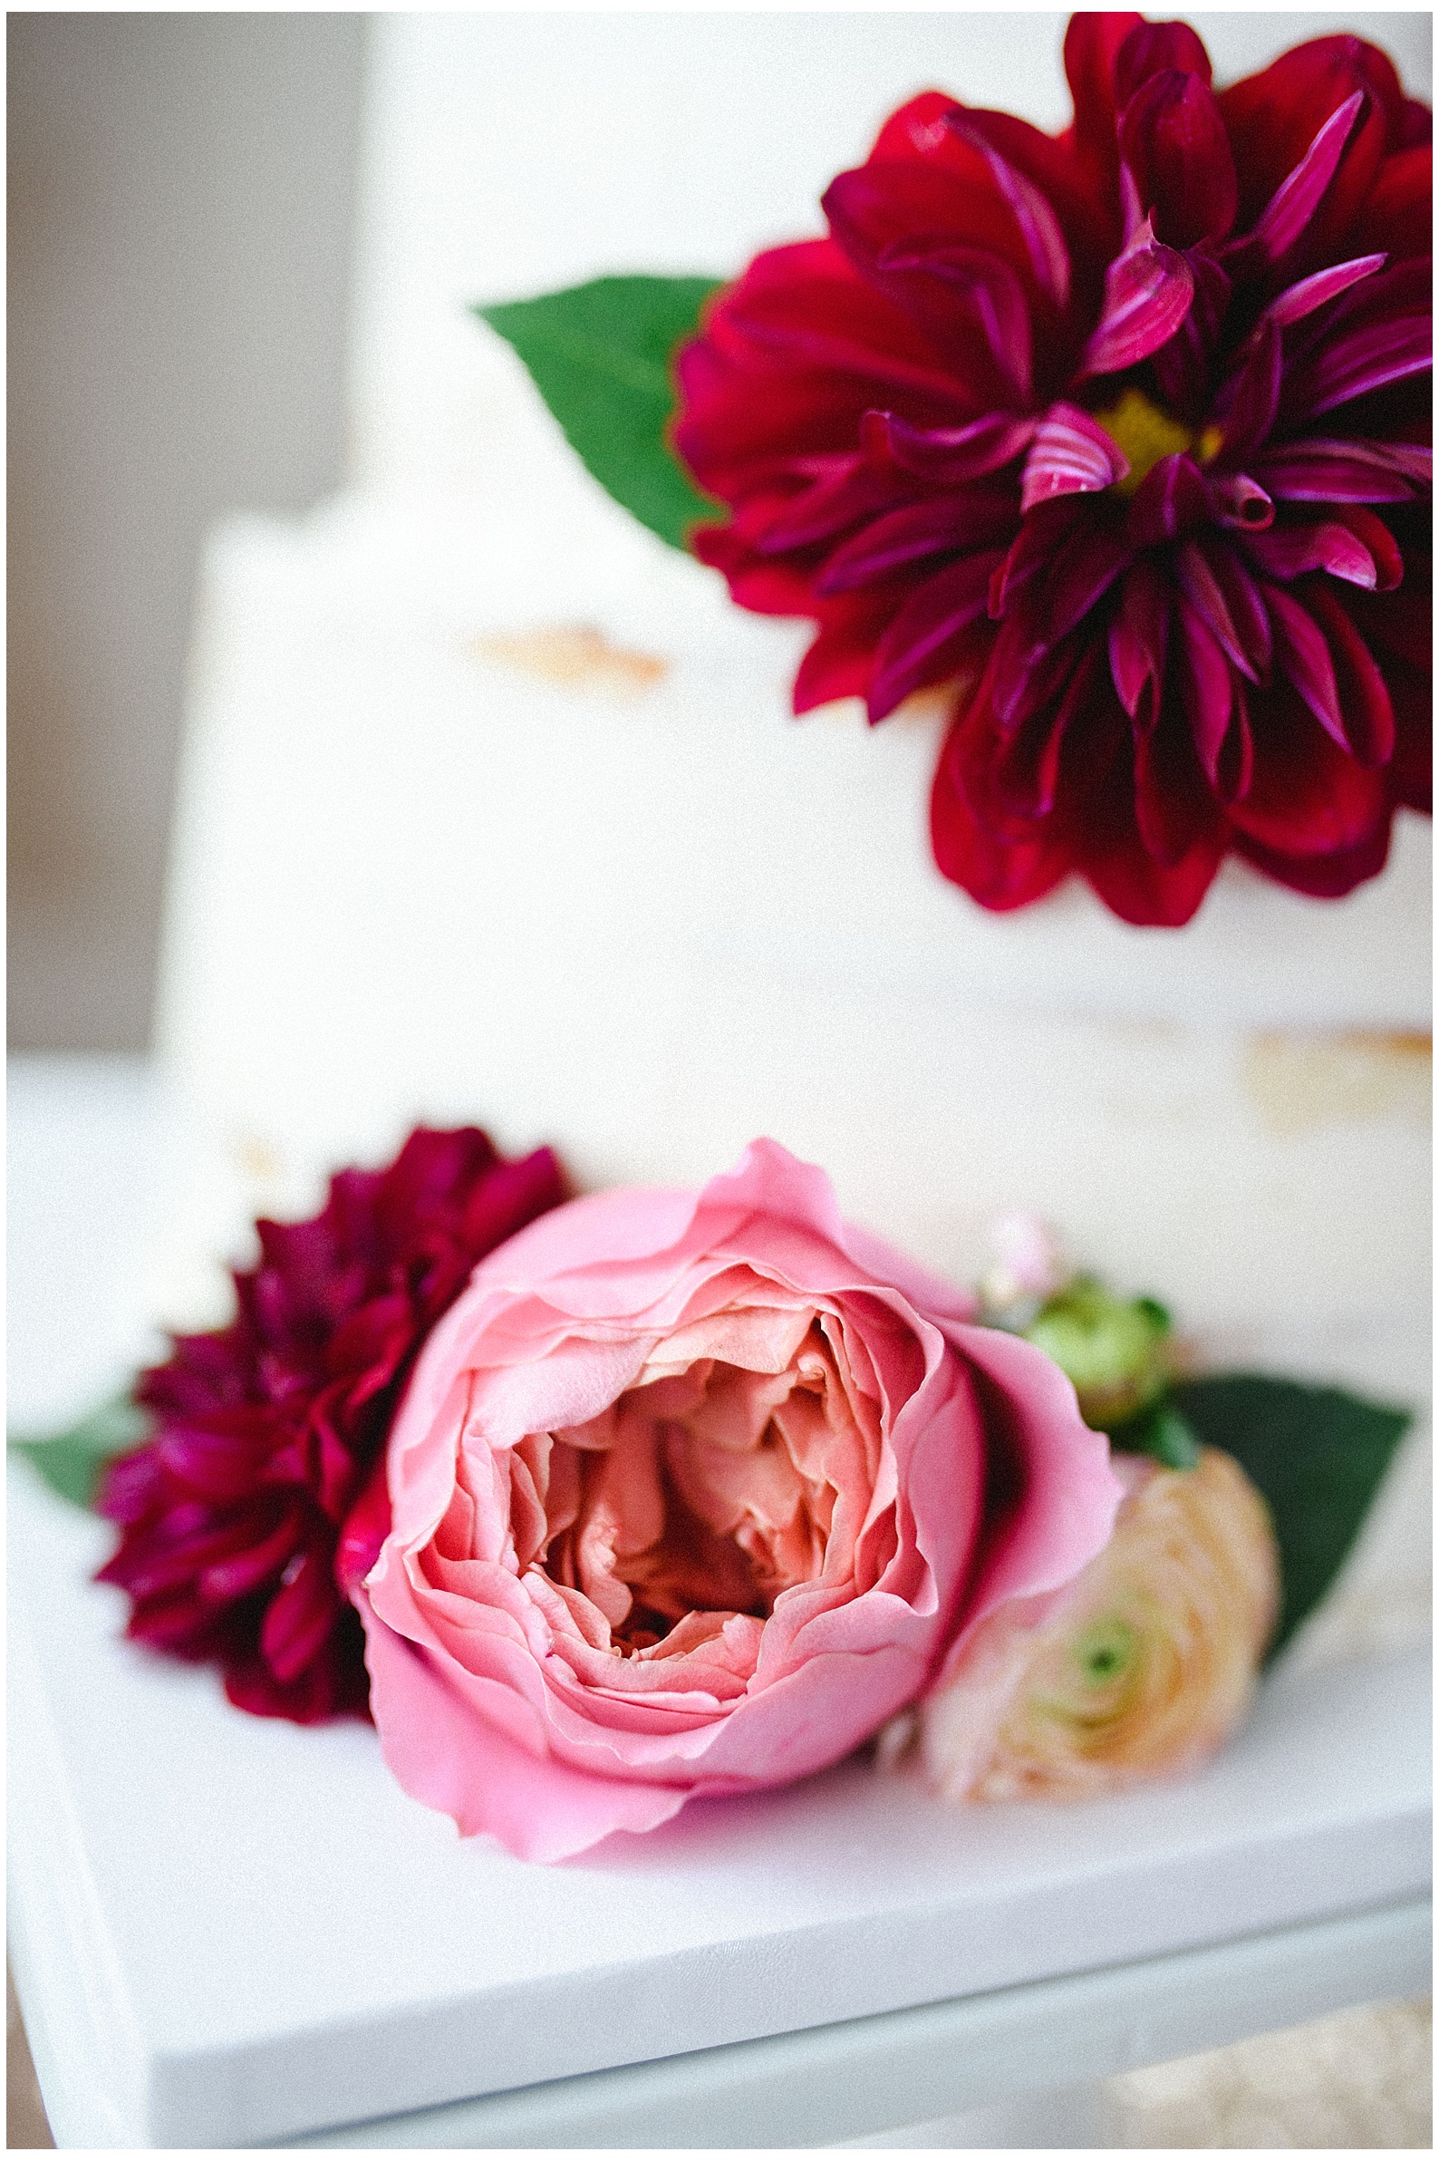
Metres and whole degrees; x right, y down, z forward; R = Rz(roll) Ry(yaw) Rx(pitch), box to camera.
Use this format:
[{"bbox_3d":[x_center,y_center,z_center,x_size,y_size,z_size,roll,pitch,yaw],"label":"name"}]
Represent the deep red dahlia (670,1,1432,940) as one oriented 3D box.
[{"bbox_3d":[0.055,-0.080,0.276,0.119,0.117,0.058,8,14,4],"label":"deep red dahlia"}]

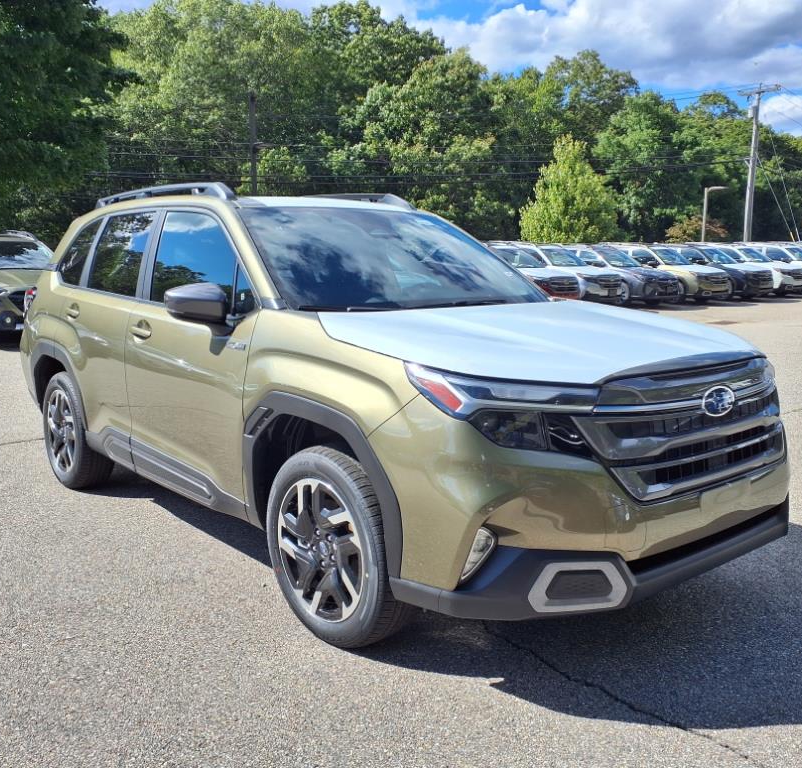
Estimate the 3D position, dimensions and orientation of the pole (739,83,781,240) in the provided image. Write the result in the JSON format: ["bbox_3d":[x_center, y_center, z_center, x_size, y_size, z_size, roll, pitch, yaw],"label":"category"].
[{"bbox_3d":[18.366,-10.297,41.727,0.400,10.360,2.400,-8,11,-44],"label":"pole"}]

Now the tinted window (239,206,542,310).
[{"bbox_3d":[-0.047,-0.607,3.682,1.470,0.150,0.820,-7,43,-40],"label":"tinted window"}]

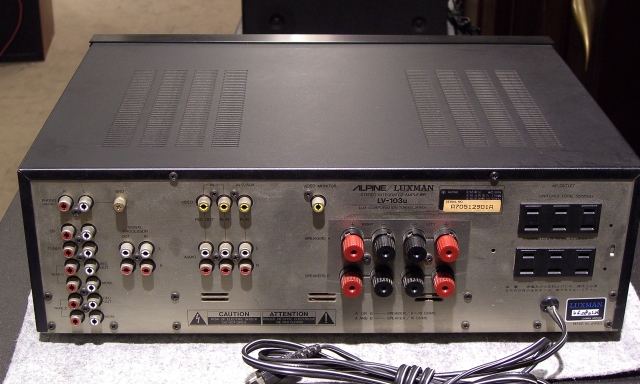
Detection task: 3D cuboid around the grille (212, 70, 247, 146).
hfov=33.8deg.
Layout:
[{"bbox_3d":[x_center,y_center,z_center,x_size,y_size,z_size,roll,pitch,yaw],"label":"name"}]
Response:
[{"bbox_3d":[-0.070,-0.068,0.838,0.020,0.002,0.170,0,25,-1],"label":"grille"}]

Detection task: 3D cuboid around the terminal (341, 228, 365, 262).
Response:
[{"bbox_3d":[0.024,0.039,0.747,0.015,0.015,0.021,0,25,-2],"label":"terminal"}]

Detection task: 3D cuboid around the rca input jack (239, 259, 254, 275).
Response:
[{"bbox_3d":[-0.053,0.054,0.759,0.010,0.010,0.009,0,25,-2],"label":"rca input jack"}]

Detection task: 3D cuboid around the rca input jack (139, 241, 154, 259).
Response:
[{"bbox_3d":[-0.122,0.041,0.743,0.009,0.009,0.009,0,25,-2],"label":"rca input jack"}]

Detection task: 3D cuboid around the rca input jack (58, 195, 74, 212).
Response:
[{"bbox_3d":[-0.177,0.008,0.734,0.010,0.010,0.009,0,25,-2],"label":"rca input jack"}]

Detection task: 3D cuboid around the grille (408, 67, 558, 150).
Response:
[{"bbox_3d":[0.126,-0.070,0.847,0.098,0.002,0.176,0,25,-2],"label":"grille"}]

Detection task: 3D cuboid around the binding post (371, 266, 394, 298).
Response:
[{"bbox_3d":[0.045,0.065,0.760,0.015,0.015,0.021,0,25,-2],"label":"binding post"}]

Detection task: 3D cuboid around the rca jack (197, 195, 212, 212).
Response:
[{"bbox_3d":[-0.081,0.009,0.732,0.010,0.010,0.009,0,25,-1],"label":"rca jack"}]

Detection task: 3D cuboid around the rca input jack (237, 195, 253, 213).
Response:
[{"bbox_3d":[-0.052,0.009,0.738,0.010,0.010,0.009,0,25,-2],"label":"rca input jack"}]

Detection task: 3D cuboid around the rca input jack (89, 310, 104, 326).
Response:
[{"bbox_3d":[-0.164,0.093,0.773,0.010,0.010,0.009,0,25,-2],"label":"rca input jack"}]

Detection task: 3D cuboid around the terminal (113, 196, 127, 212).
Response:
[{"bbox_3d":[-0.138,0.009,0.727,0.008,0.008,0.010,0,25,-2],"label":"terminal"}]

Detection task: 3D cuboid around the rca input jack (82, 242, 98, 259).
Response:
[{"bbox_3d":[-0.162,0.041,0.742,0.009,0.009,0.009,0,25,-2],"label":"rca input jack"}]

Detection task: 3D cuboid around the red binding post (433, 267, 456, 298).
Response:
[{"bbox_3d":[0.089,0.065,0.754,0.016,0.016,0.022,0,25,-1],"label":"red binding post"}]

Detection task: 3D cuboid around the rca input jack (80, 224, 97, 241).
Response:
[{"bbox_3d":[-0.163,0.029,0.740,0.010,0.010,0.009,0,25,-1],"label":"rca input jack"}]

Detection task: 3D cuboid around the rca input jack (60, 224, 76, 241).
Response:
[{"bbox_3d":[-0.176,0.029,0.735,0.009,0.009,0.009,0,25,-2],"label":"rca input jack"}]

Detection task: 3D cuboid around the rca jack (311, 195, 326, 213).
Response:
[{"bbox_3d":[-0.001,0.009,0.732,0.009,0.009,0.009,0,25,-2],"label":"rca jack"}]

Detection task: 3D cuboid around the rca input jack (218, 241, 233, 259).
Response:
[{"bbox_3d":[-0.067,0.042,0.748,0.010,0.010,0.009,0,25,-1],"label":"rca input jack"}]

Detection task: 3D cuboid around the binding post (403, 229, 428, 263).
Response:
[{"bbox_3d":[0.068,0.039,0.741,0.016,0.016,0.022,0,25,-1],"label":"binding post"}]

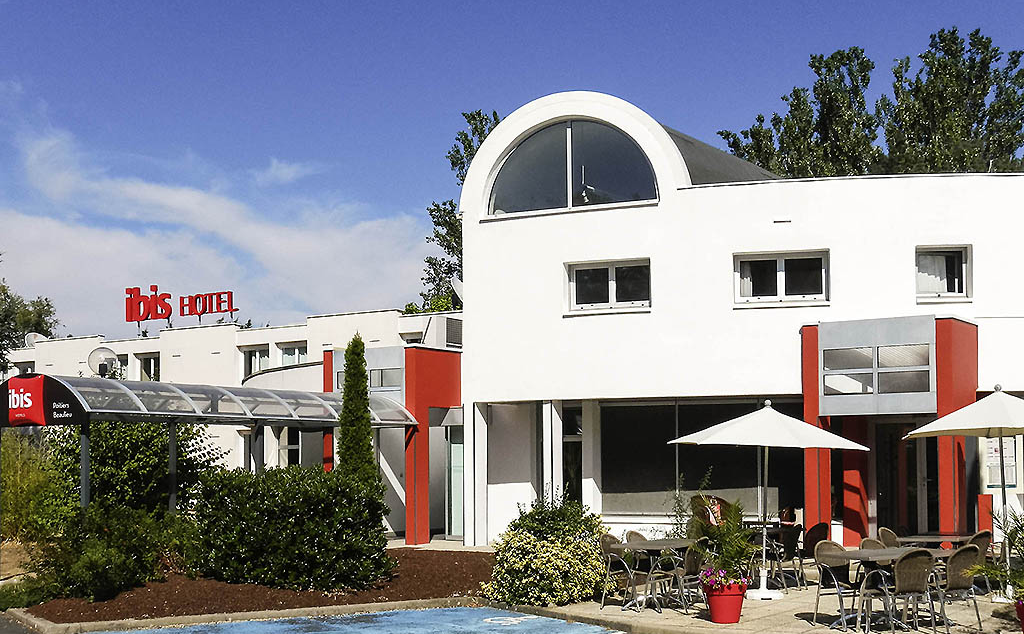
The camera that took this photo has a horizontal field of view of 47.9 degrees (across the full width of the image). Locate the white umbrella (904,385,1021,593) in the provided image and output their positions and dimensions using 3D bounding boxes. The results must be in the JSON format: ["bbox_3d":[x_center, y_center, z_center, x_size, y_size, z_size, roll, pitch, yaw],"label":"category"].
[{"bbox_3d":[5.960,2.158,14.000,2.450,2.550,2.450,-3,-5,23],"label":"white umbrella"}]

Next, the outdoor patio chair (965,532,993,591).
[{"bbox_3d":[5.736,3.110,14.642,0.570,0.875,0.600,4,-7,-41],"label":"outdoor patio chair"}]

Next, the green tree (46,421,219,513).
[{"bbox_3d":[-8.169,3.549,24.934,3.700,2.800,3.200,1,-6,-11],"label":"green tree"}]

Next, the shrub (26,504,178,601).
[{"bbox_3d":[-5.648,3.203,15.958,2.100,1.220,1.800,1,-6,-11],"label":"shrub"}]

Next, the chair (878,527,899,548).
[{"bbox_3d":[5.113,3.165,15.042,0.570,0.875,0.600,4,-7,-40],"label":"chair"}]

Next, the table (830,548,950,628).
[{"bbox_3d":[3.940,2.827,11.880,1.350,0.740,0.800,2,-6,-27],"label":"table"}]

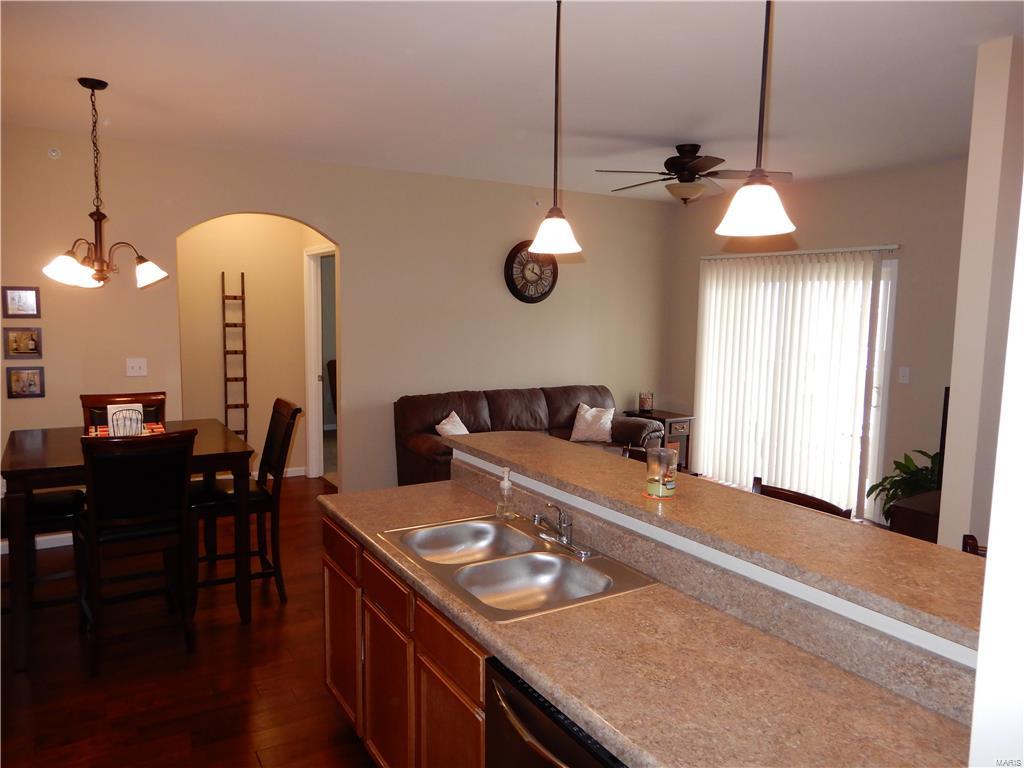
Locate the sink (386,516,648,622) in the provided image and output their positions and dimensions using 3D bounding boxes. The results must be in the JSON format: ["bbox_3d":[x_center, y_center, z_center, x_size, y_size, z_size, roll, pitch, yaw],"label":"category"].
[{"bbox_3d":[-0.011,0.644,2.290,0.565,0.180,0.825,-3,7,-32],"label":"sink"}]

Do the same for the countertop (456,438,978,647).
[{"bbox_3d":[0.547,0.376,2.330,0.485,0.040,2.530,-3,7,-31],"label":"countertop"}]

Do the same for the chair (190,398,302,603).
[{"bbox_3d":[-1.536,0.669,3.988,0.610,1.085,0.475,-3,7,-32],"label":"chair"}]

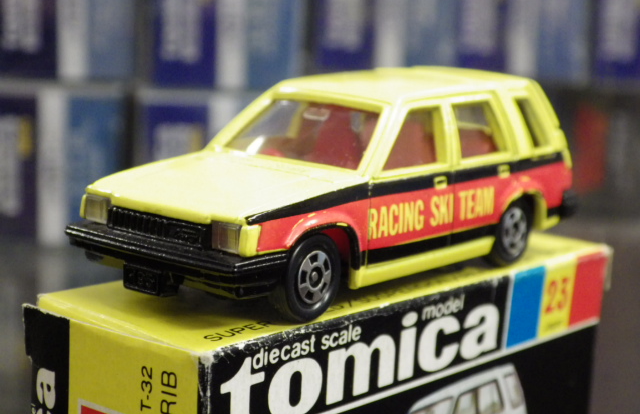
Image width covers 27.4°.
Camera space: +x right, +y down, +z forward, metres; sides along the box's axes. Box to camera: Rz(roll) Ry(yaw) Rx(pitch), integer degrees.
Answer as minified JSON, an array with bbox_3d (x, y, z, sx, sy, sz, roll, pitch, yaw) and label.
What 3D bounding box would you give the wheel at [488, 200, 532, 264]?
[{"bbox_3d":[0.024,0.003,0.169,0.003,0.009,0.009,10,12,38],"label":"wheel"}]

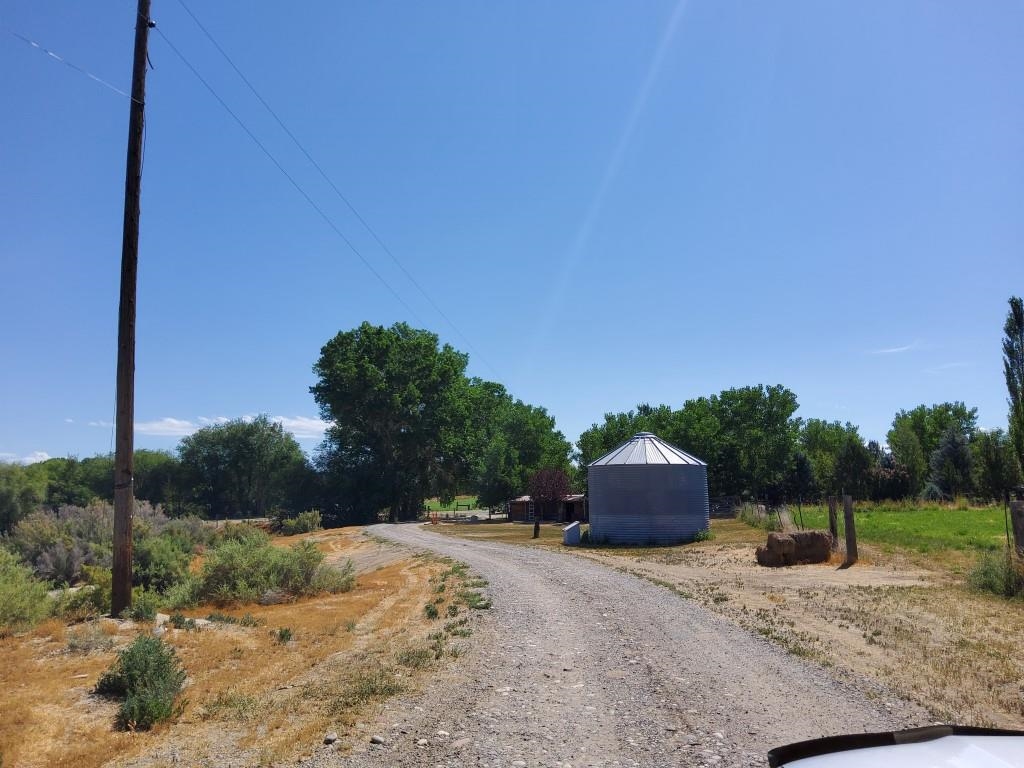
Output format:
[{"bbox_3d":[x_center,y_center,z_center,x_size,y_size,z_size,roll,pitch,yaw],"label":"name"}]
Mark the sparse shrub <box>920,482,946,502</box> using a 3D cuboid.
[{"bbox_3d":[43.843,11.336,80.000,2.372,2.163,2.372,-5,-10,28],"label":"sparse shrub"}]

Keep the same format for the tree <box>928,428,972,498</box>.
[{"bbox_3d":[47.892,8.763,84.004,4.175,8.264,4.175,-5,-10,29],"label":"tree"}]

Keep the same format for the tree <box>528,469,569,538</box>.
[{"bbox_3d":[1.877,5.883,38.502,2.100,3.489,2.100,-1,-8,3],"label":"tree"}]

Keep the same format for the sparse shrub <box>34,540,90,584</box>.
[{"bbox_3d":[-9.372,3.691,16.000,0.969,0.935,0.921,5,-10,-29],"label":"sparse shrub"}]

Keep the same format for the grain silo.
[{"bbox_3d":[6.327,4.634,35.827,5.500,5.000,5.500,-2,-8,10],"label":"grain silo"}]

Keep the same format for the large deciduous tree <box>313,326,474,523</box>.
[{"bbox_3d":[-10.111,3.121,64.000,13.000,16.300,12.500,1,-8,-9],"label":"large deciduous tree"}]

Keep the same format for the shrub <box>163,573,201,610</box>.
[{"bbox_3d":[-5.629,3.534,13.100,0.640,0.620,0.600,3,-8,-23],"label":"shrub"}]

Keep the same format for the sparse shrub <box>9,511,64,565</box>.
[{"bbox_3d":[-15.211,4.858,24.500,1.750,1.750,1.600,4,-9,-31],"label":"sparse shrub"}]

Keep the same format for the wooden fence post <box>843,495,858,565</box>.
[{"bbox_3d":[9.243,3.946,21.000,0.270,1.850,0.250,-4,-8,23],"label":"wooden fence post"}]

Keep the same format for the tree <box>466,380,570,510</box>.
[{"bbox_3d":[0.726,7.006,86.014,11.631,14.967,11.049,0,-8,0],"label":"tree"}]

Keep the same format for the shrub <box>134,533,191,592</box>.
[{"bbox_3d":[-7.044,3.597,15.500,1.100,1.150,1.050,3,-8,-24],"label":"shrub"}]

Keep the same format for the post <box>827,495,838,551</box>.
[{"bbox_3d":[10.251,4.458,24.601,0.266,1.700,0.266,-4,-9,22],"label":"post"}]

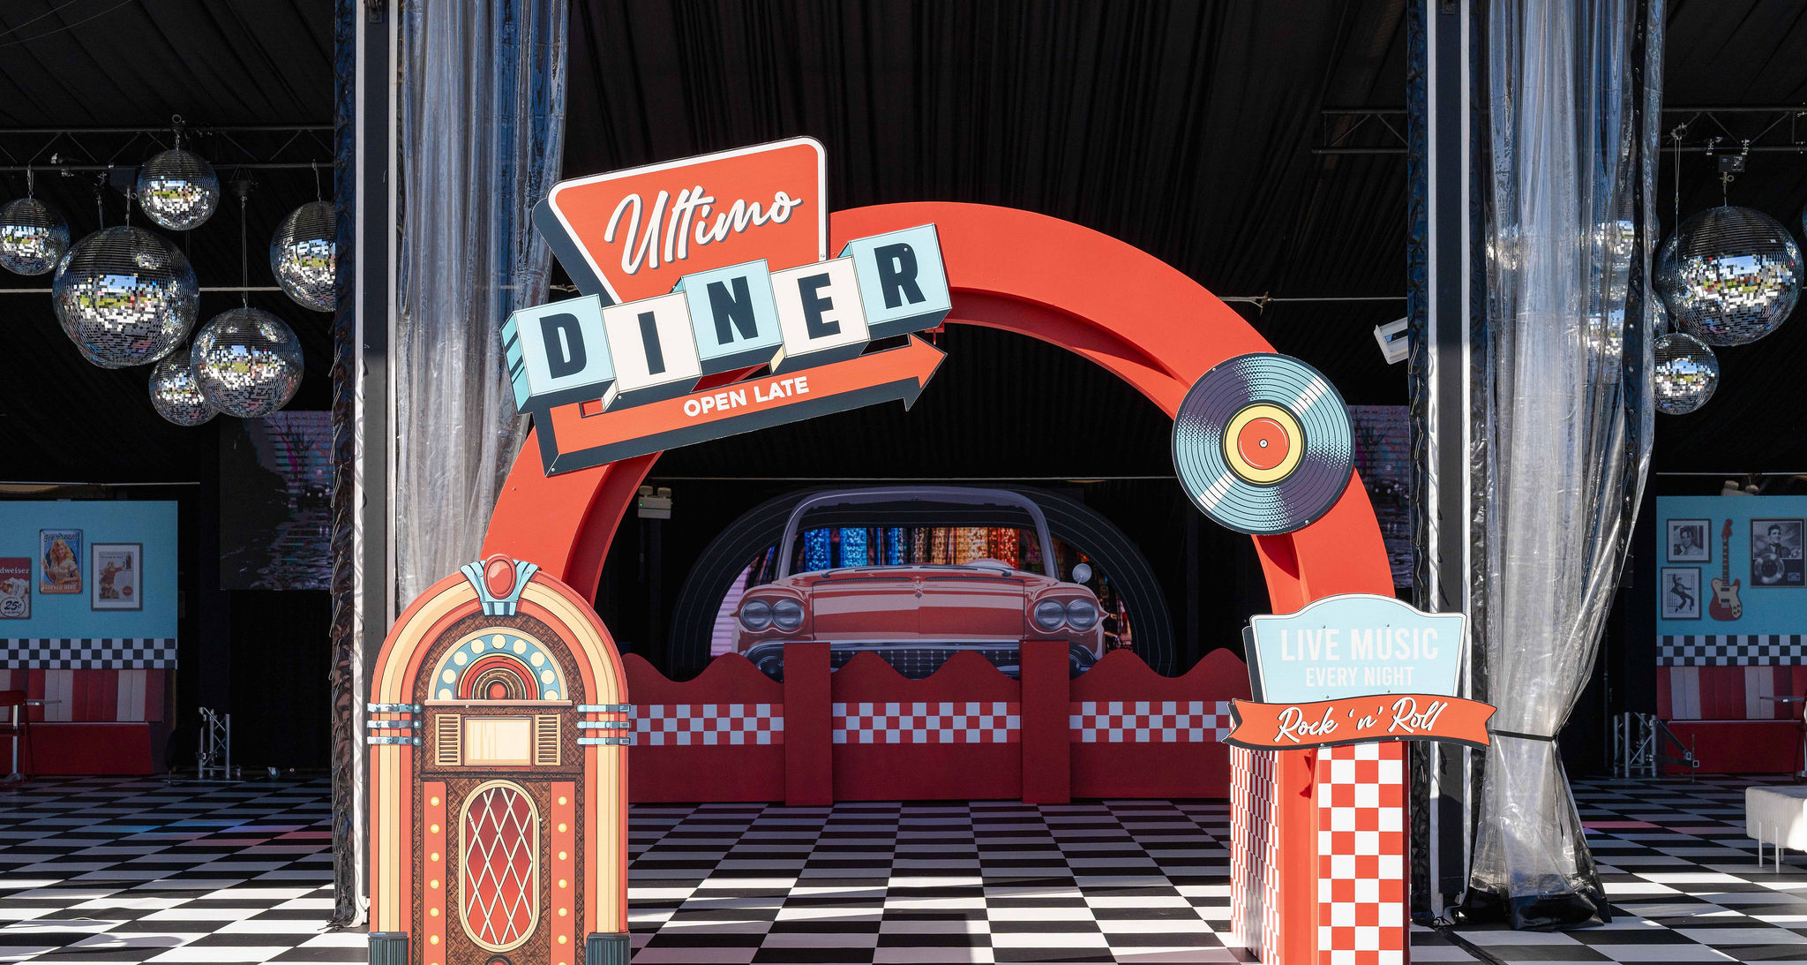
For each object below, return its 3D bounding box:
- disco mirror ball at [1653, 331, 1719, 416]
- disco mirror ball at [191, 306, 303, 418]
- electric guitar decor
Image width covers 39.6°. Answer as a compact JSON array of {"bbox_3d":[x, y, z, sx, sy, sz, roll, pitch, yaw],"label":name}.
[{"bbox_3d":[4.968,-0.692,16.100,0.520,0.520,0.520,0,-2,1],"label":"disco mirror ball"},{"bbox_3d":[-4.318,-0.789,16.500,0.725,0.725,0.725,0,-2,0],"label":"disco mirror ball"},{"bbox_3d":[7.193,0.766,21.950,0.300,0.905,0.050,0,-2,1],"label":"electric guitar decor"}]

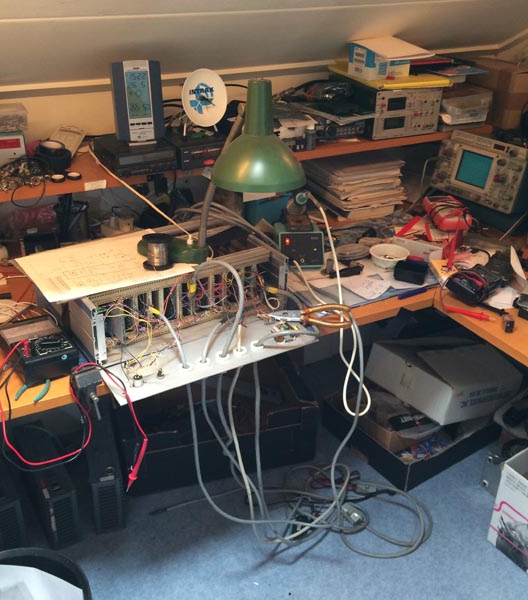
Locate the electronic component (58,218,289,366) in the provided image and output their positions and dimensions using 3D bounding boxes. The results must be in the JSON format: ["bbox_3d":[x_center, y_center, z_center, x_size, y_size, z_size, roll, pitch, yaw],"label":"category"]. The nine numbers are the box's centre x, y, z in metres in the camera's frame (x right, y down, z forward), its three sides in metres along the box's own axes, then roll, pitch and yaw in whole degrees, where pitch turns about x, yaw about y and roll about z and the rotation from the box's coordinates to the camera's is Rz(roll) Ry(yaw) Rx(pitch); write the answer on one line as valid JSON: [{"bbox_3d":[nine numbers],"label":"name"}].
[{"bbox_3d":[-0.199,-0.025,1.544,0.465,0.133,0.210,-16,32,-28],"label":"electronic component"}]

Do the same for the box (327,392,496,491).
[{"bbox_3d":[0.483,0.402,2.227,0.410,0.107,0.390,-17,31,-30],"label":"box"}]

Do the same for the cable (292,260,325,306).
[{"bbox_3d":[0.113,-0.051,1.689,0.040,0.040,0.240,-8,30,-16],"label":"cable"}]

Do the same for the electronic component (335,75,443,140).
[{"bbox_3d":[0.358,-0.592,2.016,0.225,0.133,0.260,-12,31,-21],"label":"electronic component"}]

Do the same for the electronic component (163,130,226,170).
[{"bbox_3d":[-0.176,-0.442,1.922,0.200,0.062,0.200,-13,30,-23],"label":"electronic component"}]

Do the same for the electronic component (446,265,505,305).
[{"bbox_3d":[0.528,-0.031,1.664,0.097,0.045,0.148,22,35,34],"label":"electronic component"}]

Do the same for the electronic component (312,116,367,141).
[{"bbox_3d":[0.180,-0.514,1.955,0.160,0.050,0.180,-11,31,-21],"label":"electronic component"}]

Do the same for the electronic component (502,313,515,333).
[{"bbox_3d":[0.576,0.055,1.577,0.020,0.030,0.034,0,27,2],"label":"electronic component"}]

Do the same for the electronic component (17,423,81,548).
[{"bbox_3d":[-0.621,0.527,1.972,0.078,0.187,0.350,-13,31,-24],"label":"electronic component"}]

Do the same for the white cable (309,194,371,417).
[{"bbox_3d":[0.183,0.005,1.619,0.086,0.447,0.339,-4,27,-8],"label":"white cable"}]

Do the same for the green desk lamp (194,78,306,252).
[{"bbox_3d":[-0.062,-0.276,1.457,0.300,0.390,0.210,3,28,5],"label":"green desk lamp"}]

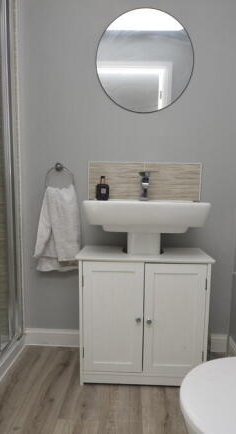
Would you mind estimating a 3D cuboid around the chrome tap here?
[{"bbox_3d":[0.132,-0.148,1.328,0.060,0.140,0.130,1,6,2],"label":"chrome tap"}]

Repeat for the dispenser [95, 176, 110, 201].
[{"bbox_3d":[-0.075,-0.143,1.381,0.066,0.120,0.050,1,6,2],"label":"dispenser"}]

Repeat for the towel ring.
[{"bbox_3d":[-0.302,-0.194,1.436,0.158,0.172,0.065,1,6,2],"label":"towel ring"}]

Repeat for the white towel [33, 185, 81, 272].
[{"bbox_3d":[-0.316,0.066,1.435,0.242,0.458,0.095,1,6,2],"label":"white towel"}]

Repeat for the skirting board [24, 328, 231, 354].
[{"bbox_3d":[0.044,0.698,1.549,1.148,0.102,0.017,1,6,2],"label":"skirting board"}]

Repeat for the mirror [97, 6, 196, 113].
[{"bbox_3d":[0.137,-0.781,1.378,0.496,0.496,0.022,1,6,2],"label":"mirror"}]

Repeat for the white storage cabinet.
[{"bbox_3d":[0.118,0.469,1.347,0.607,0.605,0.278,1,6,2],"label":"white storage cabinet"}]

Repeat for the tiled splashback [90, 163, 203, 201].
[{"bbox_3d":[0.140,-0.187,1.448,0.592,0.204,0.012,1,6,2],"label":"tiled splashback"}]

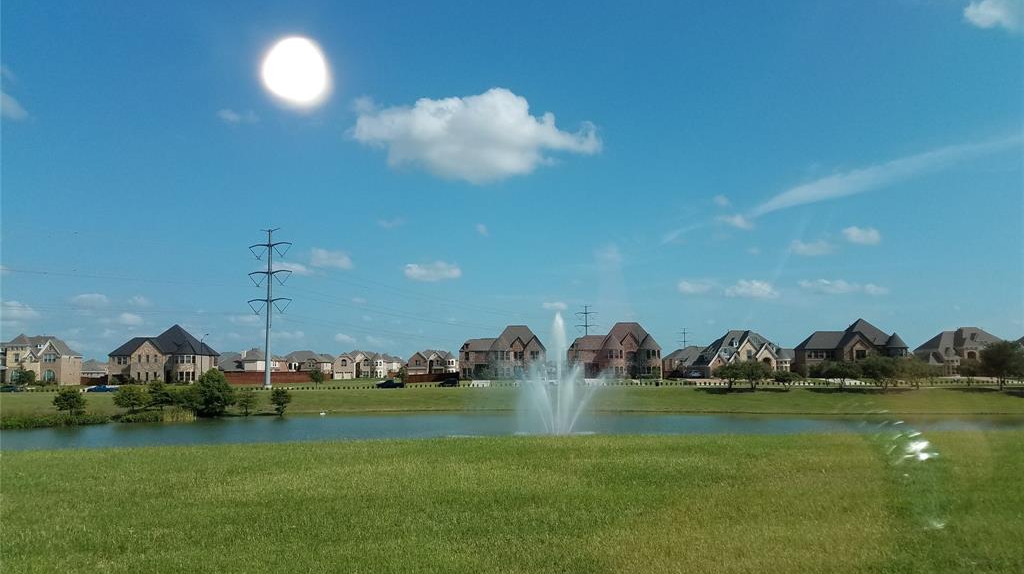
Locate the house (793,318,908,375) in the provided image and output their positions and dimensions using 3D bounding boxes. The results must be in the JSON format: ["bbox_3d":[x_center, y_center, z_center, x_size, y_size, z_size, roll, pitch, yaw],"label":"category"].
[{"bbox_3d":[72.147,13.732,168.628,22.500,12.600,16.000,-1,-6,0],"label":"house"}]

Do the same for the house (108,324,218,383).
[{"bbox_3d":[-78.157,15.288,174.718,18.920,13.390,14.500,-1,-6,0],"label":"house"}]

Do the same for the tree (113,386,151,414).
[{"bbox_3d":[-53.926,15.802,109.000,5.390,3.680,5.390,-1,-6,0],"label":"tree"}]

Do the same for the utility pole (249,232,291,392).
[{"bbox_3d":[-52.905,4.616,168.581,11.600,35.180,1.500,-3,-7,23],"label":"utility pole"}]

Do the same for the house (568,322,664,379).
[{"bbox_3d":[23.038,14.577,175.438,19.300,12.910,16.000,-1,-6,0],"label":"house"}]

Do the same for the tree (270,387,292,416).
[{"bbox_3d":[-31.454,15.621,104.952,3.000,3.780,2.910,-1,-6,0],"label":"tree"}]

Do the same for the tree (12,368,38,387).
[{"bbox_3d":[-102.685,19.060,162.000,5.060,4.190,4.910,-1,-6,0],"label":"tree"}]

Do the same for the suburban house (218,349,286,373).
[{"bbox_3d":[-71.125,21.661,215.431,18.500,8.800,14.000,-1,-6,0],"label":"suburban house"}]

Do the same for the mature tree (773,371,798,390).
[{"bbox_3d":[48.873,16.734,136.935,4.630,3.710,4.490,-1,-6,0],"label":"mature tree"}]

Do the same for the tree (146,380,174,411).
[{"bbox_3d":[-49.816,15.377,109.000,3.970,4.540,3.970,-1,-6,0],"label":"tree"}]

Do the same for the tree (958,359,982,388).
[{"bbox_3d":[87.632,16.335,146.998,4.580,5.690,4.450,-1,-6,0],"label":"tree"}]

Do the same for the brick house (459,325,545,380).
[{"bbox_3d":[-2.003,15.106,176.607,19.200,12.200,16.000,-1,-6,0],"label":"brick house"}]

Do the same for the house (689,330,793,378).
[{"bbox_3d":[52.152,15.460,175.559,20.130,11.030,16.500,-1,-6,0],"label":"house"}]

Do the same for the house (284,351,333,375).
[{"bbox_3d":[-61.850,24.164,236.095,11.660,8.870,14.500,-1,-6,0],"label":"house"}]

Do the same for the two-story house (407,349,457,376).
[{"bbox_3d":[-25.309,24.243,246.441,15.500,9.000,14.000,-1,-6,0],"label":"two-story house"}]

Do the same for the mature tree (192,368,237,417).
[{"bbox_3d":[-41.036,14.540,106.089,6.070,6.840,5.890,-1,-6,0],"label":"mature tree"}]

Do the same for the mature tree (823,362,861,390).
[{"bbox_3d":[59.122,16.059,138.000,6.820,5.380,6.820,-1,-6,0],"label":"mature tree"}]

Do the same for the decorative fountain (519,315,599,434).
[{"bbox_3d":[4.323,7.782,70.000,7.460,11.100,7.460,-1,-6,0],"label":"decorative fountain"}]

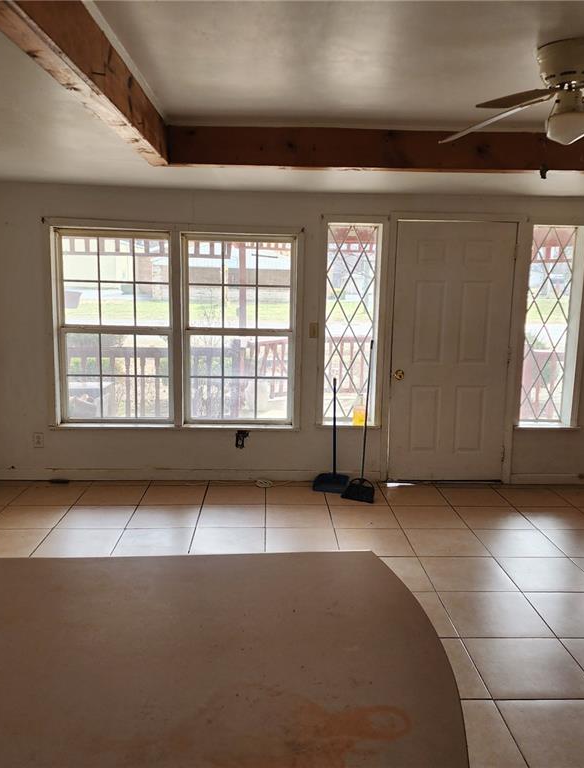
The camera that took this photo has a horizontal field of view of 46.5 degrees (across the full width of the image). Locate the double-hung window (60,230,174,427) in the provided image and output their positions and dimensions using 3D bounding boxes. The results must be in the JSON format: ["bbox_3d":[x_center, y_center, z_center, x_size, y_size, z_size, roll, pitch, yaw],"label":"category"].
[{"bbox_3d":[-1.365,-0.429,5.293,0.875,1.491,0.100,1,9,-2],"label":"double-hung window"}]

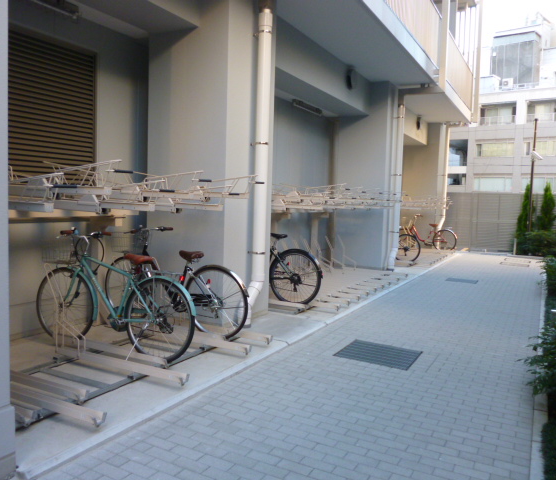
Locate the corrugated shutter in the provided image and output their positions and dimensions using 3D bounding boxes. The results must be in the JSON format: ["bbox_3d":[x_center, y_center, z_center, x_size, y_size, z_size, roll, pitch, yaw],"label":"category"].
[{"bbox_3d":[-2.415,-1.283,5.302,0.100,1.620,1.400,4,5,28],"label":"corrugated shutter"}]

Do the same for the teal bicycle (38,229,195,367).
[{"bbox_3d":[-1.470,0.444,4.536,1.860,1.075,0.580,4,5,27],"label":"teal bicycle"}]

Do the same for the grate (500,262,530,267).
[{"bbox_3d":[6.262,0.667,13.657,0.690,0.030,0.550,4,5,28],"label":"grate"}]

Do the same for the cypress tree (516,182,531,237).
[{"bbox_3d":[8.149,-0.763,17.052,0.550,2.250,0.550,4,5,28],"label":"cypress tree"}]

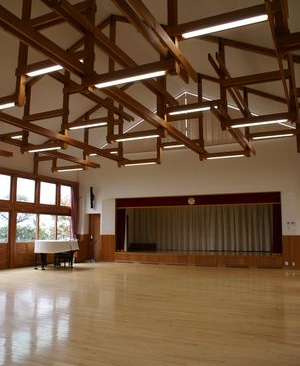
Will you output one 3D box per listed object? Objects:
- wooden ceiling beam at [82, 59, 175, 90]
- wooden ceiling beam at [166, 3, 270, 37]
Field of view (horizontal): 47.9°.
[{"bbox_3d":[-0.363,-1.608,5.085,1.560,0.155,0.130,-3,-8,23],"label":"wooden ceiling beam"},{"bbox_3d":[0.929,-2.172,4.595,1.520,0.155,0.130,-3,-8,23],"label":"wooden ceiling beam"}]

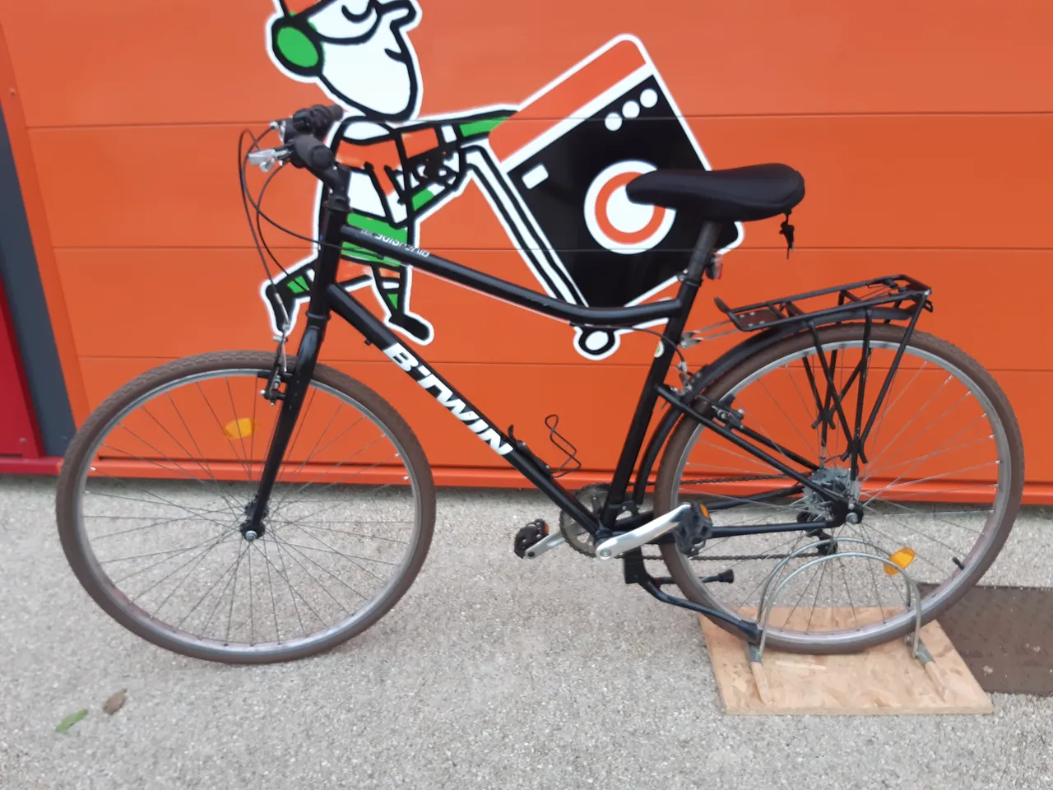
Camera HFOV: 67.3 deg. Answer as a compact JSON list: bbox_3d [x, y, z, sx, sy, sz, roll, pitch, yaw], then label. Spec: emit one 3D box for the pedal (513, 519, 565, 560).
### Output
[{"bbox_3d":[0.016,0.308,1.708,0.088,0.032,0.111,-21,17,8],"label":"pedal"}]

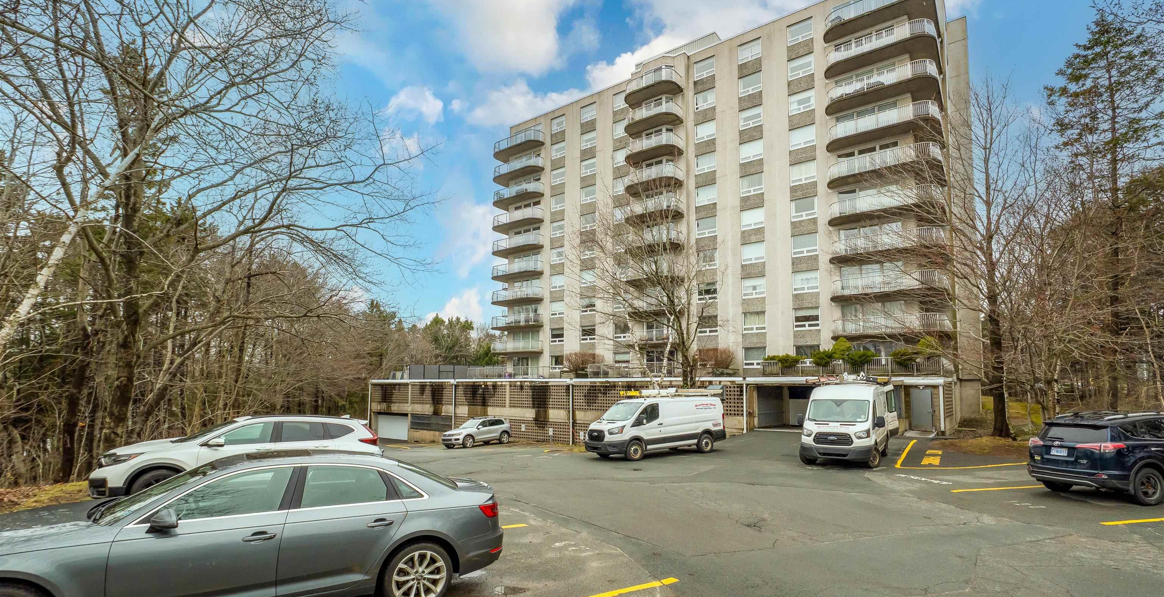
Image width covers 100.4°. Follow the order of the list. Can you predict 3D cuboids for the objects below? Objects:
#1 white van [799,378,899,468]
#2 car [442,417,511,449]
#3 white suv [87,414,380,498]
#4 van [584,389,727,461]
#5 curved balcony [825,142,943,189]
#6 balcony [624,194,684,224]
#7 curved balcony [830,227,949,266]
[{"bbox_3d":[9.113,4.103,16.666,2.150,2.700,5.700,-5,-9,36],"label":"white van"},{"bbox_3d":[-6.793,8.693,31.753,1.950,1.720,4.750,-6,-9,38],"label":"car"},{"bbox_3d":[-6.444,3.041,9.629,4.620,1.690,1.870,6,-10,-39],"label":"white suv"},{"bbox_3d":[2.851,4.754,18.664,5.850,2.350,2.120,5,-9,-35],"label":"van"},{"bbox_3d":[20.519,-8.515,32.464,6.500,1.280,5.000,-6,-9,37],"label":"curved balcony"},{"bbox_3d":[5.666,-7.111,39.719,5.000,1.280,2.300,-6,-9,37],"label":"balcony"},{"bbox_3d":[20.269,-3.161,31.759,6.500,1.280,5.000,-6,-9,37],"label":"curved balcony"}]

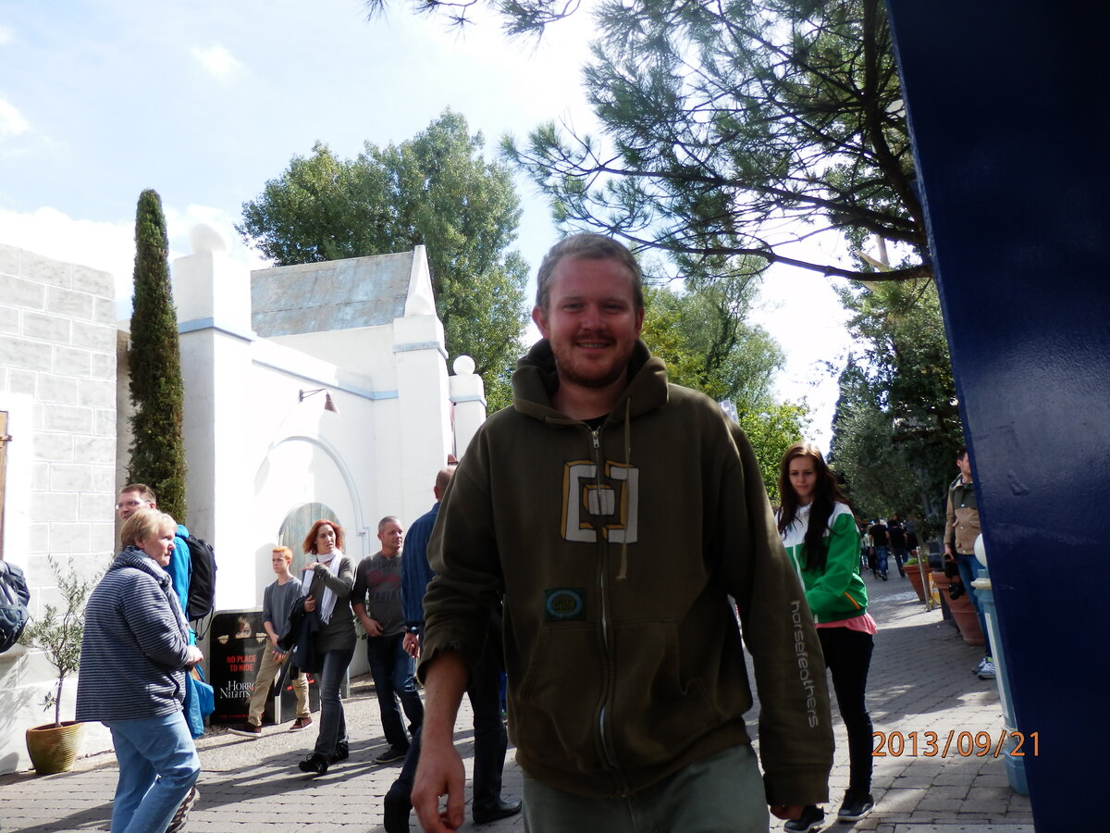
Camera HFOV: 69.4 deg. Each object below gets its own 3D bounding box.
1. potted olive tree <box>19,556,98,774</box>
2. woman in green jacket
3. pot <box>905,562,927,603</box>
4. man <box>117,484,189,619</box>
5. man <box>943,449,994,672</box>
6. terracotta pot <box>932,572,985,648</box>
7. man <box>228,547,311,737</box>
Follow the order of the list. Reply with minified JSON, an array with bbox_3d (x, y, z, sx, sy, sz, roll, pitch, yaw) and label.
[{"bbox_3d":[-3.887,1.938,6.350,0.680,1.640,0.720,-10,-11,30],"label":"potted olive tree"},{"bbox_3d":[1.247,0.964,3.720,0.360,1.690,0.470,4,-13,-40],"label":"woman in green jacket"},{"bbox_3d":[6.704,2.982,14.400,0.780,0.660,0.780,-9,-10,23],"label":"pot"},{"bbox_3d":[-2.206,1.307,4.400,0.620,1.830,0.560,2,-12,-35],"label":"man"},{"bbox_3d":[3.458,1.160,6.550,0.390,1.800,0.520,0,-11,-26],"label":"man"},{"bbox_3d":[4.367,1.949,8.220,0.820,0.740,0.820,-9,-10,23],"label":"terracotta pot"},{"bbox_3d":[-2.563,1.998,7.200,0.500,1.630,0.700,-14,-13,43],"label":"man"}]

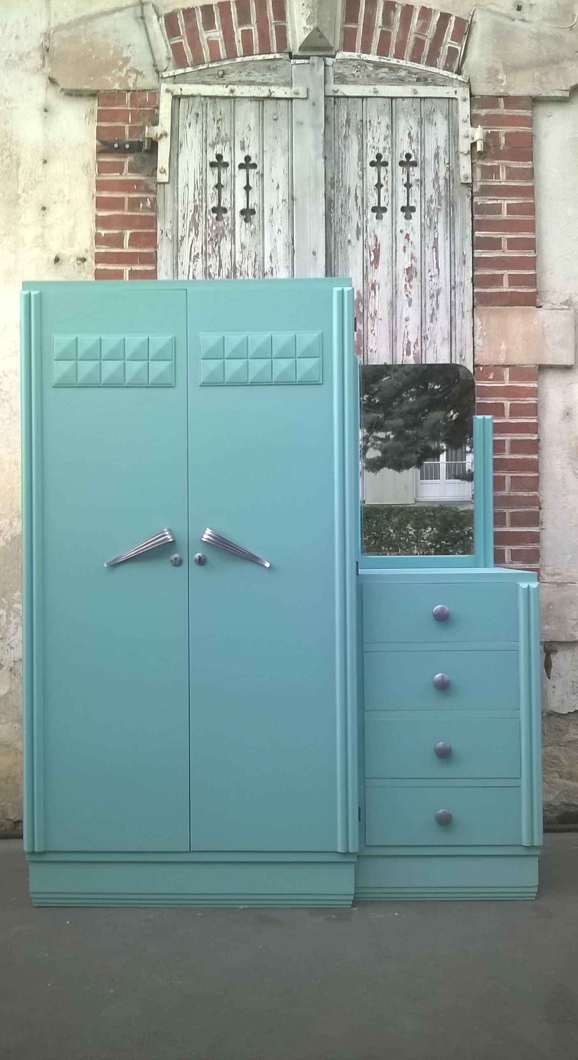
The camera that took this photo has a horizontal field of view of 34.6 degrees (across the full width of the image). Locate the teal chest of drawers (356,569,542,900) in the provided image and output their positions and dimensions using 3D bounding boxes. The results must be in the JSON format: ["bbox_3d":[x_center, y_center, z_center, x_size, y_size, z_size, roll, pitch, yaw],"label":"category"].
[{"bbox_3d":[0.477,0.615,2.985,0.545,0.972,0.530,0,-1,1],"label":"teal chest of drawers"}]

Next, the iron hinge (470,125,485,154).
[{"bbox_3d":[0.686,-1.419,3.370,0.053,0.100,0.040,0,-1,-2],"label":"iron hinge"}]

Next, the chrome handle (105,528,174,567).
[{"bbox_3d":[-0.435,0.055,2.680,0.218,0.043,0.036,-25,-1,1],"label":"chrome handle"}]

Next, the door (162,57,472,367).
[{"bbox_3d":[0.098,-0.646,3.370,1.140,2.100,0.055,0,-1,-2],"label":"door"}]

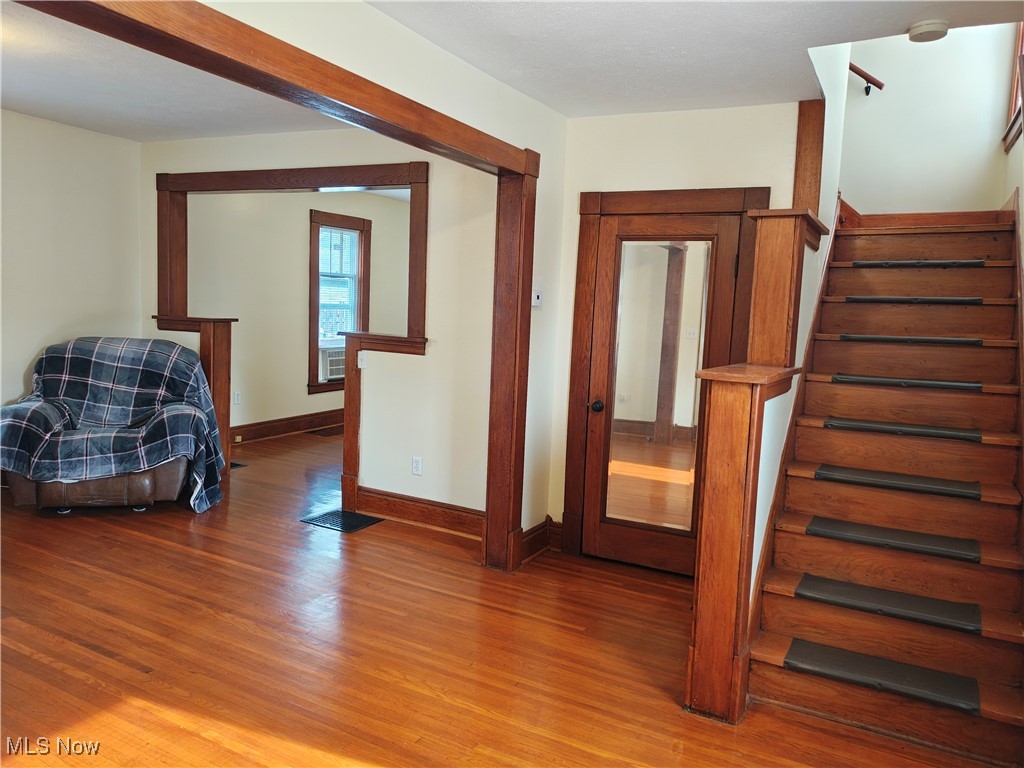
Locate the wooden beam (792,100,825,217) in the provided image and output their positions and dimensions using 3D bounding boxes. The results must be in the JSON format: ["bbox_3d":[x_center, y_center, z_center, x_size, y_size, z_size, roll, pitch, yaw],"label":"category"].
[{"bbox_3d":[1.482,-1.120,3.701,0.127,0.572,0.034,5,7,27],"label":"wooden beam"}]

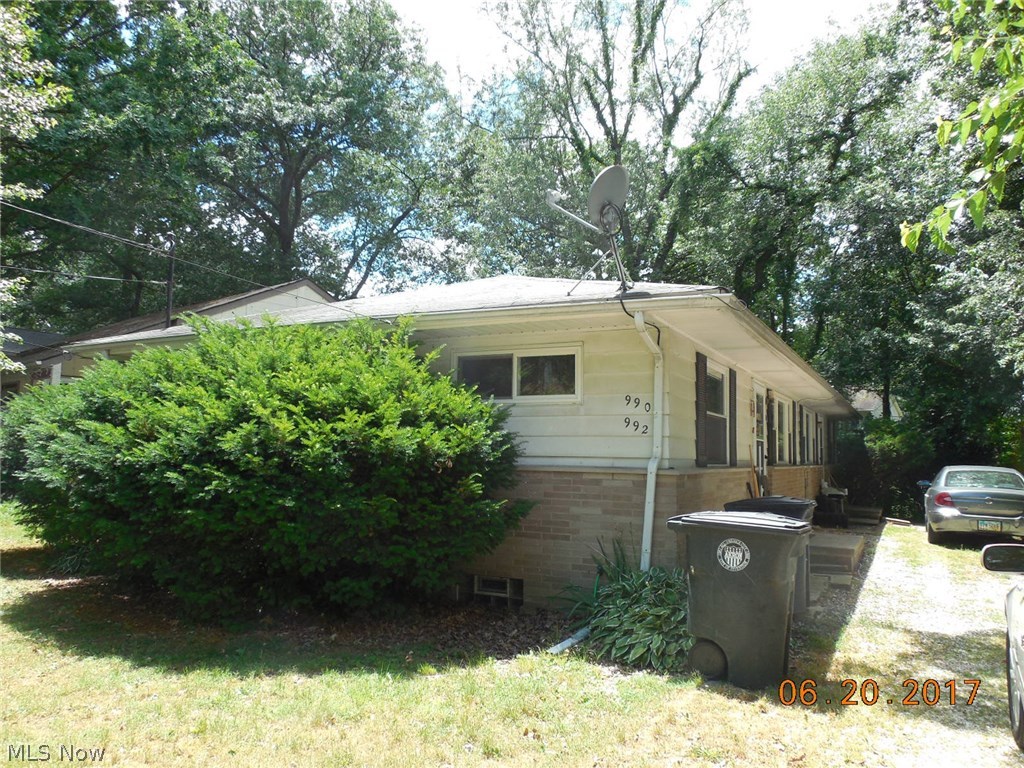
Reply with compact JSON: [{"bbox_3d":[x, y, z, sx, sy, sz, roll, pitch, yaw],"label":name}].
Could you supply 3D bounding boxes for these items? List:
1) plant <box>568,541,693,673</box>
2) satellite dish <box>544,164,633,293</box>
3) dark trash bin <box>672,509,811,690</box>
[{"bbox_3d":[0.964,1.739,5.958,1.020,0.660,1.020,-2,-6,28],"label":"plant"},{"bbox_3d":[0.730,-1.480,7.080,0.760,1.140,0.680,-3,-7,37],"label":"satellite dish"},{"bbox_3d":[1.632,1.467,5.209,0.860,1.100,0.700,-2,-6,27],"label":"dark trash bin"}]

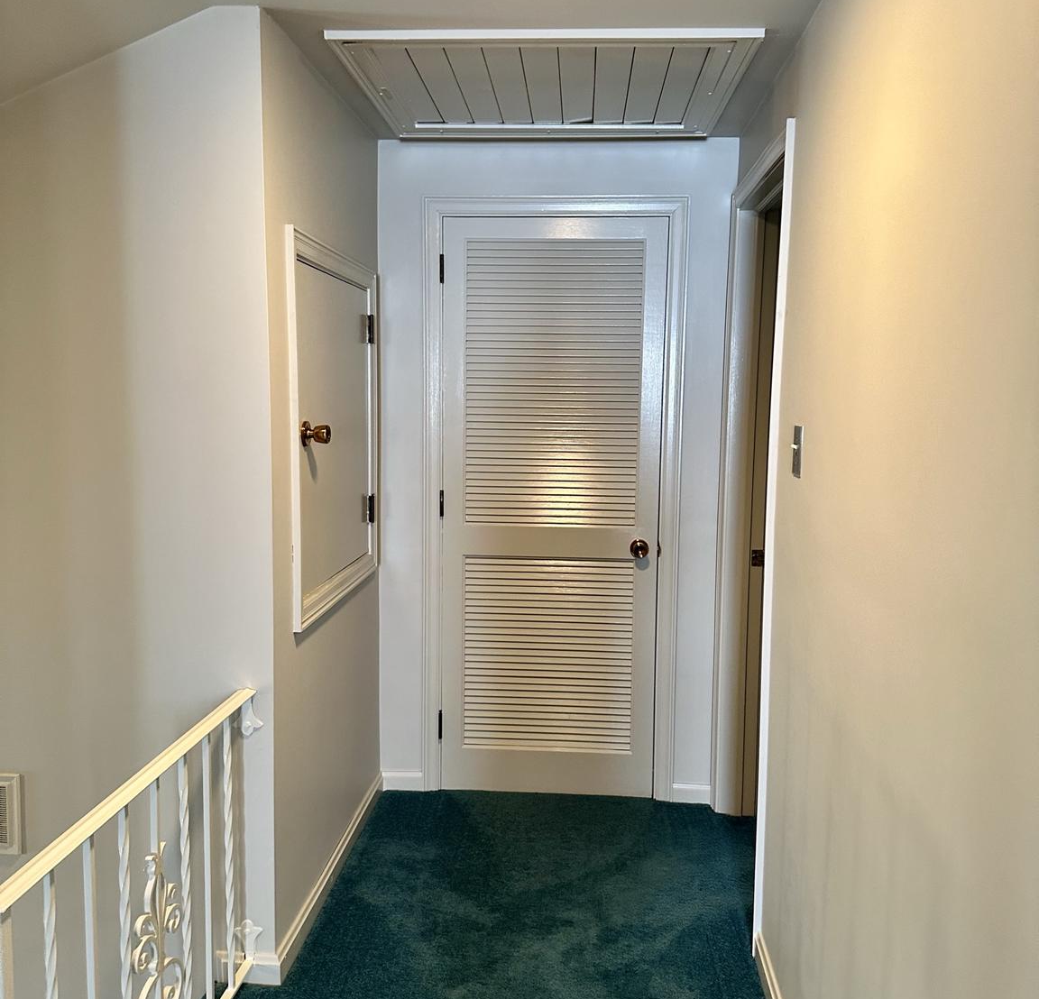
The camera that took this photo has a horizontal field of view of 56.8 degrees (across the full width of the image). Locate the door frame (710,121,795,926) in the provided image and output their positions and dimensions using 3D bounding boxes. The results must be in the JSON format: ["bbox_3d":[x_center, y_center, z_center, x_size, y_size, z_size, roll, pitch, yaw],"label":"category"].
[{"bbox_3d":[0.726,0.095,2.844,0.125,2.120,0.915,1,7,4],"label":"door frame"}]

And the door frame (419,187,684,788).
[{"bbox_3d":[0.111,0.025,3.390,0.904,2.119,0.085,1,7,4],"label":"door frame"}]

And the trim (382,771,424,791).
[{"bbox_3d":[-0.430,1.035,3.511,0.155,0.075,0.018,1,7,4],"label":"trim"}]

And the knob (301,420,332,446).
[{"bbox_3d":[-0.523,-0.168,2.483,0.067,0.064,0.064,1,7,4],"label":"knob"}]

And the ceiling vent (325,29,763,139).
[{"bbox_3d":[0.083,-1.128,2.669,1.016,0.033,0.873,1,7,4],"label":"ceiling vent"}]

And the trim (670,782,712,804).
[{"bbox_3d":[0.616,1.059,3.437,0.140,0.070,0.018,1,7,4],"label":"trim"}]

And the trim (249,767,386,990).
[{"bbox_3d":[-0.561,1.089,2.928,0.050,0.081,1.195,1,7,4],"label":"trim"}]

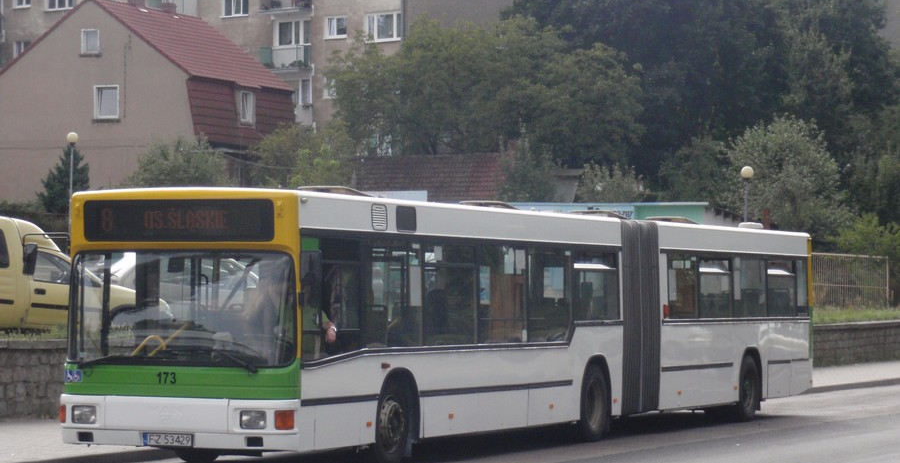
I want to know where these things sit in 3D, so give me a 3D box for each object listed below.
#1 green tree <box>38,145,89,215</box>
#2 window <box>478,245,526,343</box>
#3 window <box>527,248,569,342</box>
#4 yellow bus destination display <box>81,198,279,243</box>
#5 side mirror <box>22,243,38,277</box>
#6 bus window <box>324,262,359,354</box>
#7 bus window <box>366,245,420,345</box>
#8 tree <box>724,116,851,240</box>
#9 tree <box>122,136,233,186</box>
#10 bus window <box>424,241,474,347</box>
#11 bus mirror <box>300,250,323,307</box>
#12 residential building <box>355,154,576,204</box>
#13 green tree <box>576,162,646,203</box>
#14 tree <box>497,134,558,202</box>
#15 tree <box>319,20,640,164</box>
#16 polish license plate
[{"bbox_3d":[-12.190,-1.451,82.000,1.650,2.600,1.600,1,-1,0],"label":"green tree"},{"bbox_3d":[0.580,0.695,28.641,0.050,1.050,1.360,-1,-2,23],"label":"window"},{"bbox_3d":[1.135,0.760,30.637,0.060,1.083,1.336,0,-1,24],"label":"window"},{"bbox_3d":[-2.584,-0.108,24.526,2.040,0.390,0.100,-1,-2,23],"label":"yellow bus destination display"},{"bbox_3d":[-4.096,0.276,25.400,0.180,0.325,0.080,-1,-2,42],"label":"side mirror"},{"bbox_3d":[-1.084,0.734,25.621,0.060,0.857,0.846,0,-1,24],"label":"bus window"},{"bbox_3d":[-0.593,0.660,26.732,0.060,1.063,1.308,0,-1,24],"label":"bus window"},{"bbox_3d":[8.048,-0.739,62.000,3.000,4.010,3.000,0,-1,0],"label":"tree"},{"bbox_3d":[-8.836,-1.648,84.000,3.500,3.000,3.200,1,-1,0],"label":"tree"},{"bbox_3d":[-0.008,0.658,27.278,0.050,1.070,1.360,-1,-2,23],"label":"bus window"},{"bbox_3d":[-1.267,0.439,23.932,0.220,0.520,0.140,-1,-2,23],"label":"bus mirror"},{"bbox_3d":[0.385,-0.308,80.000,6.600,4.500,4.800,0,-2,28],"label":"residential building"},{"bbox_3d":[4.321,-0.458,70.000,1.830,2.800,1.800,0,-1,0],"label":"green tree"},{"bbox_3d":[2.087,-0.862,70.000,1.670,3.610,1.700,0,-1,0],"label":"tree"},{"bbox_3d":[1.274,-4.505,96.000,11.670,6.870,10.000,0,-1,0],"label":"tree"},{"bbox_3d":[-2.637,1.953,24.384,0.525,0.116,0.020,-1,-2,23],"label":"polish license plate"}]

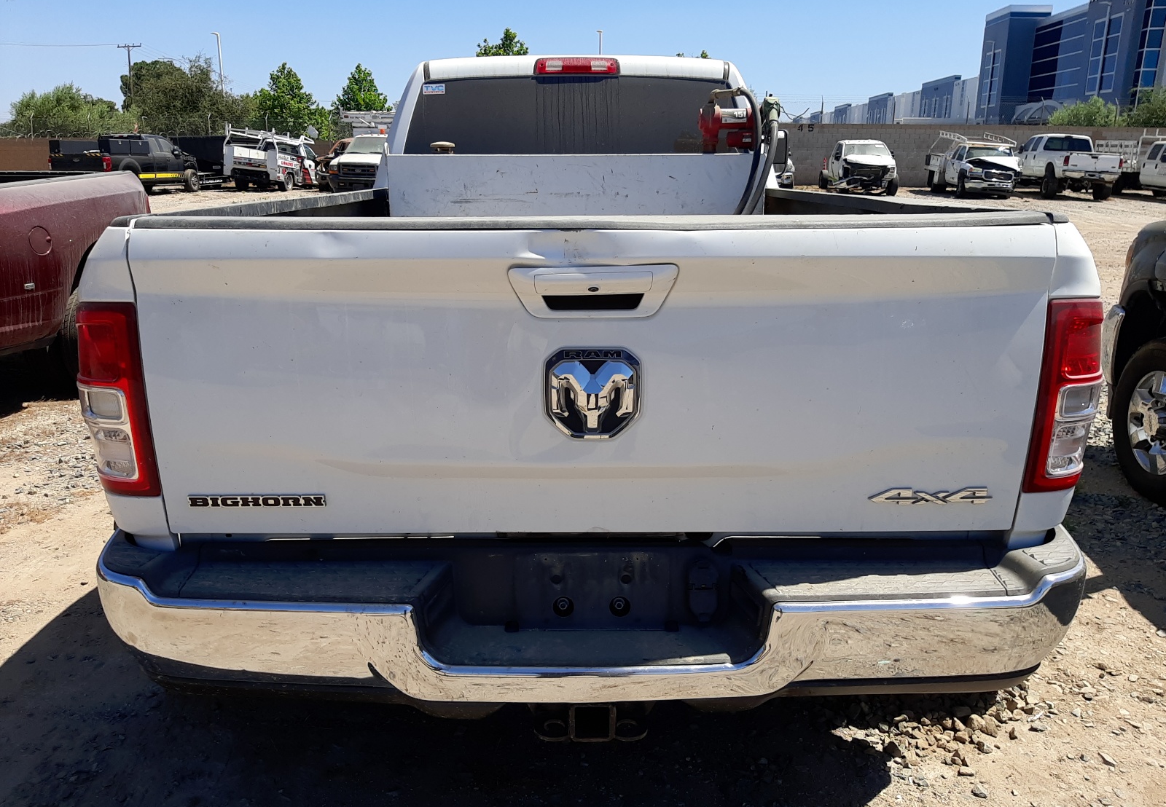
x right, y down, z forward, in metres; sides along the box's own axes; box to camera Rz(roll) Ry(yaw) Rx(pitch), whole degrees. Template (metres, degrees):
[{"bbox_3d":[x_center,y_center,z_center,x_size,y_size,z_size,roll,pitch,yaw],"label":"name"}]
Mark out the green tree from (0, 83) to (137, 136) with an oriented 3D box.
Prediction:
[{"bbox_3d":[-31.930,-17.276,55.377,8.800,5.593,8.800,0,16,0],"label":"green tree"}]

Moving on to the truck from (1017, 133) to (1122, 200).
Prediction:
[{"bbox_3d":[17.953,-9.053,33.091,2.060,2.200,6.250,2,16,7],"label":"truck"}]

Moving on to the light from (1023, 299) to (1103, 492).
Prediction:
[{"bbox_3d":[0.914,-0.024,1.686,0.150,0.374,0.130,0,16,0],"label":"light"}]

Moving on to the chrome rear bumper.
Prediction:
[{"bbox_3d":[0.009,0.379,1.717,1.910,0.270,0.360,0,16,-1],"label":"chrome rear bumper"}]

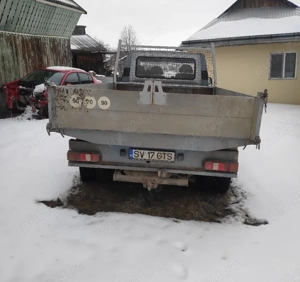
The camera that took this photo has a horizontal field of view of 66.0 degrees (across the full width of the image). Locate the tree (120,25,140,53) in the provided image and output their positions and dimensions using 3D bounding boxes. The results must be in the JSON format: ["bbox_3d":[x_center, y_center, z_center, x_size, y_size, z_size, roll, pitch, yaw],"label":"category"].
[{"bbox_3d":[-2.035,-9.491,25.219,1.895,5.628,1.895,-3,18,-4],"label":"tree"}]

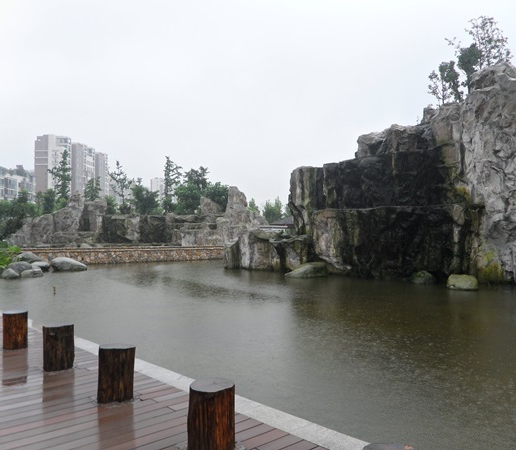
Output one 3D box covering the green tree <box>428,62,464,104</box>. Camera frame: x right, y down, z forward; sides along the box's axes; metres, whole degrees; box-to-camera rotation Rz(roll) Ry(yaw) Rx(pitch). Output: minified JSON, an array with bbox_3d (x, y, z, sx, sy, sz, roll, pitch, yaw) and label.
[{"bbox_3d":[10.817,-8.192,27.000,1.962,2.596,2.000,-1,-3,22],"label":"green tree"}]

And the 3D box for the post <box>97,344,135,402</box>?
[{"bbox_3d":[-1.367,1.422,4.529,0.348,0.481,0.348,1,-3,-17],"label":"post"}]

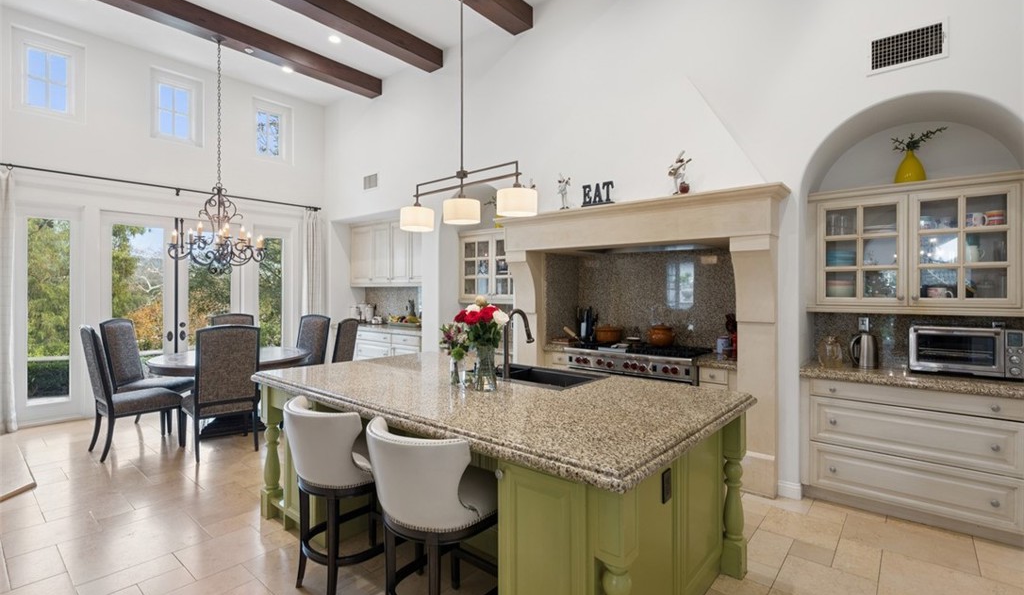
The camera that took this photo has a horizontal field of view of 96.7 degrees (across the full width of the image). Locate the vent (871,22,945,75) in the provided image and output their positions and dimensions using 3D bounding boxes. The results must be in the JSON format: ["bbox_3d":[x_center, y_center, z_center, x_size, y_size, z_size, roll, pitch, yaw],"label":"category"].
[{"bbox_3d":[2.415,-1.530,2.787,0.385,0.240,0.020,1,1,41],"label":"vent"}]

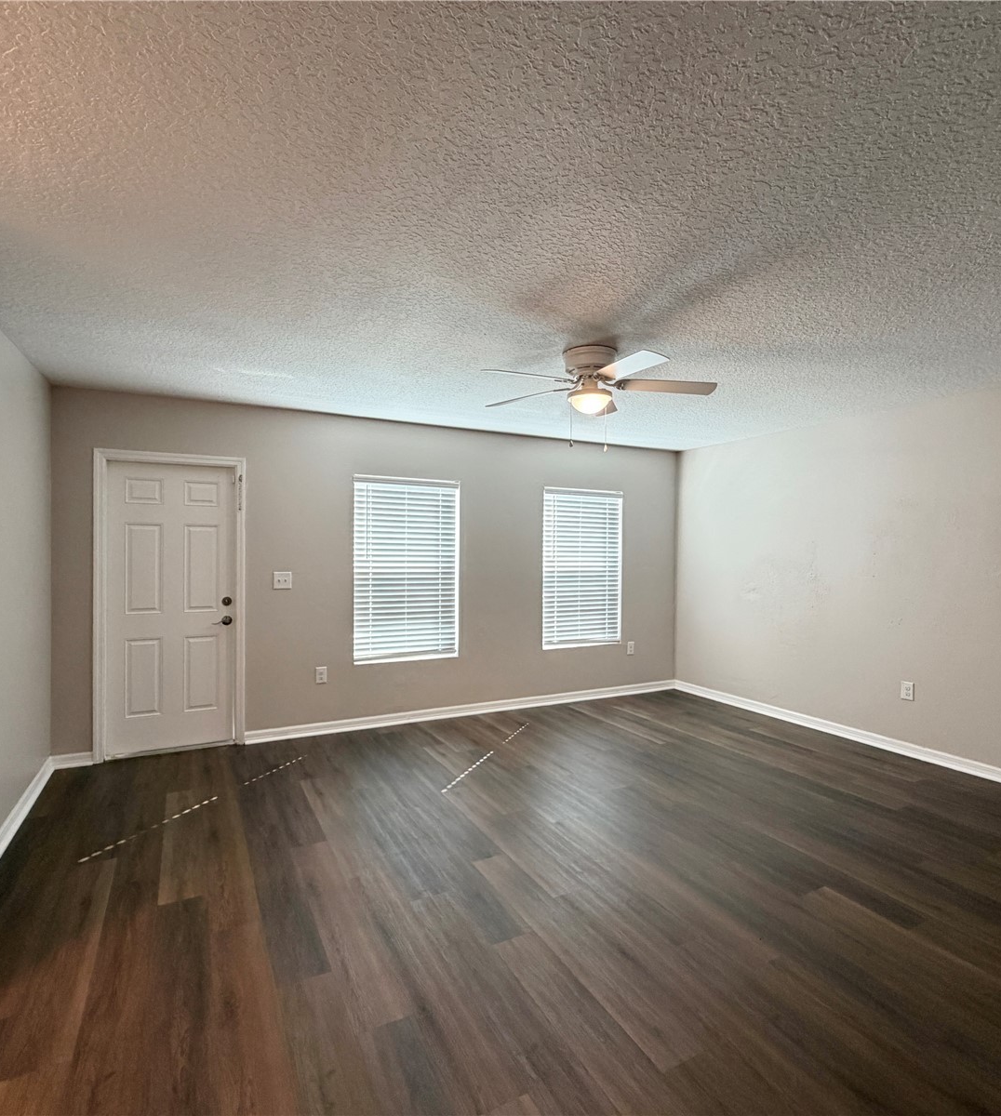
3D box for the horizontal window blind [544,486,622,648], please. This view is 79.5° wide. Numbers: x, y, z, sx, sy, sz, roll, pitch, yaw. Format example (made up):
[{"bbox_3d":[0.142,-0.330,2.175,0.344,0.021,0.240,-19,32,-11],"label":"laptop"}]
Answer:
[{"bbox_3d":[0.798,0.100,5.795,0.897,1.487,0.066,0,1,-27],"label":"horizontal window blind"}]

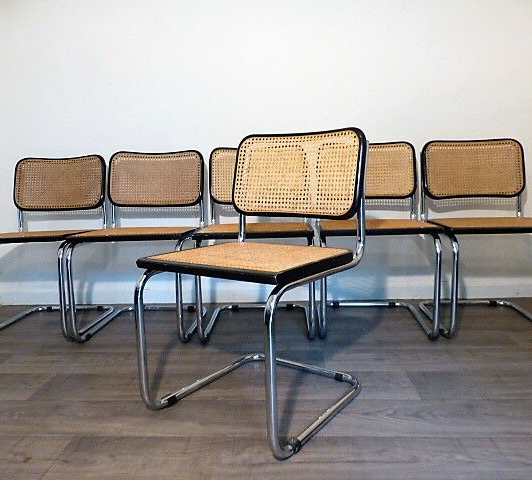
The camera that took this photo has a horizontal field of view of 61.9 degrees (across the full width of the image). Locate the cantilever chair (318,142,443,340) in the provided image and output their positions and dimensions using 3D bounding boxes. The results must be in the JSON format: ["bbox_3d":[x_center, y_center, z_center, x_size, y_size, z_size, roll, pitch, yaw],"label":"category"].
[{"bbox_3d":[0.460,-0.024,1.933,0.468,0.800,0.536,-1,8,6],"label":"cantilever chair"}]

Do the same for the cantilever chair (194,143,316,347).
[{"bbox_3d":[-0.036,-0.010,1.936,0.468,0.800,0.536,-1,8,3],"label":"cantilever chair"}]

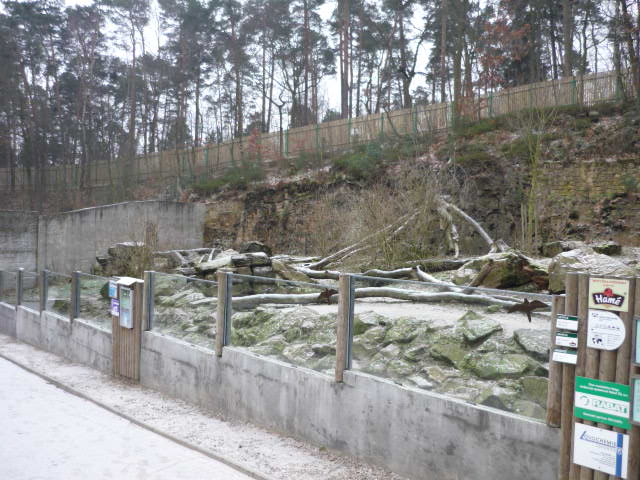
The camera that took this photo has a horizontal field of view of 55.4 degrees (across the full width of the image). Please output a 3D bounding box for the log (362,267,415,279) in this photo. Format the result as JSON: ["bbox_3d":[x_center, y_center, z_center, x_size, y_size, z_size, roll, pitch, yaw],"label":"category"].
[{"bbox_3d":[1.909,0.919,17.000,1.500,0.300,0.380,2,0,-6],"label":"log"}]

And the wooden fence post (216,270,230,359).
[{"bbox_3d":[-1.090,0.830,6.820,0.090,0.956,0.090,1,1,-40],"label":"wooden fence post"}]

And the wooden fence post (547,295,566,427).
[{"bbox_3d":[1.457,0.747,3.750,0.090,0.811,0.090,1,1,-40],"label":"wooden fence post"}]

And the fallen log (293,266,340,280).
[{"bbox_3d":[-0.072,0.961,17.500,1.450,0.320,0.400,2,0,11],"label":"fallen log"}]

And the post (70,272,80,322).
[{"bbox_3d":[-4.297,1.008,10.700,0.090,0.912,0.090,1,1,-40],"label":"post"}]

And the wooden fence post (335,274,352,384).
[{"bbox_3d":[0.204,0.767,5.288,0.090,0.936,0.090,1,1,-40],"label":"wooden fence post"}]

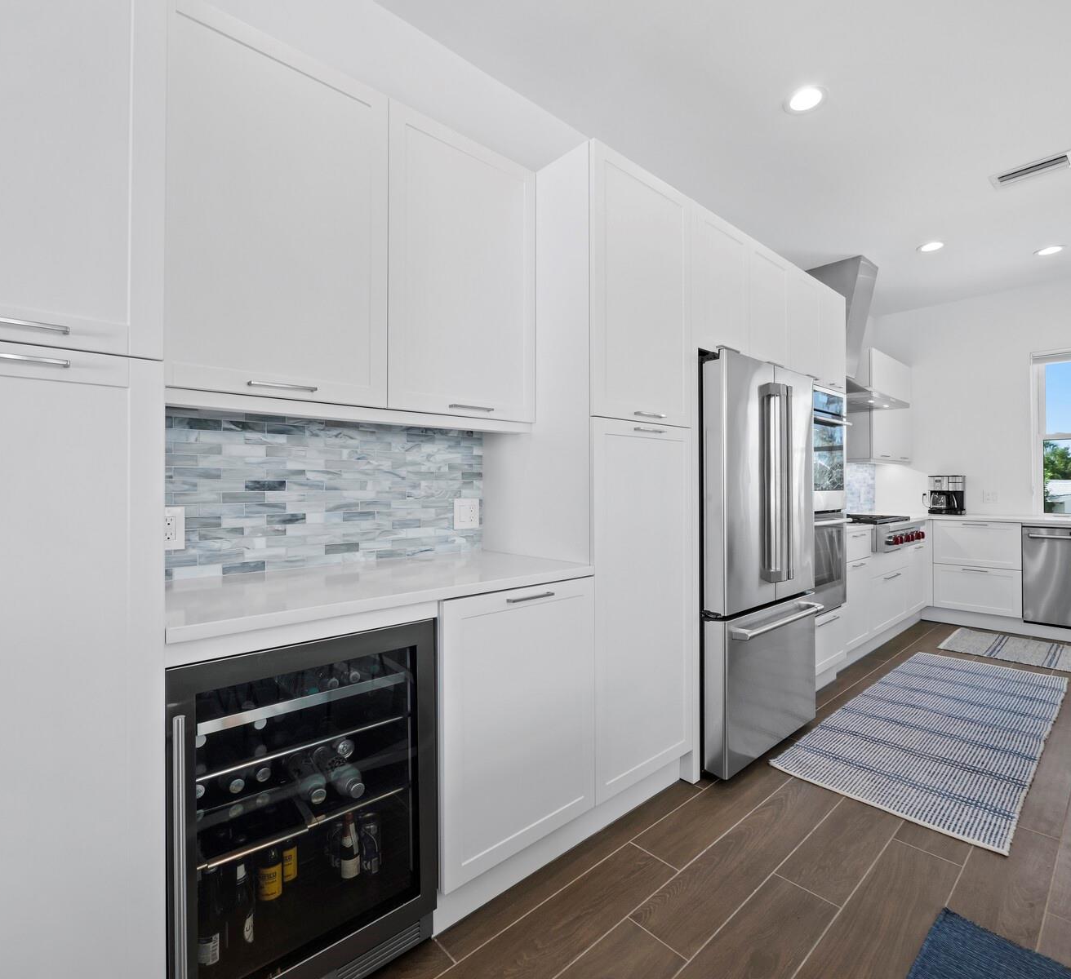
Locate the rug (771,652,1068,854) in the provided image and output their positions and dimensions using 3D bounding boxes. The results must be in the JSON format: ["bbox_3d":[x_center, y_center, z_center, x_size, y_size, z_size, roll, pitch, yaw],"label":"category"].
[{"bbox_3d":[2.236,1.219,2.874,2.429,0.010,0.797,0,0,-41],"label":"rug"}]

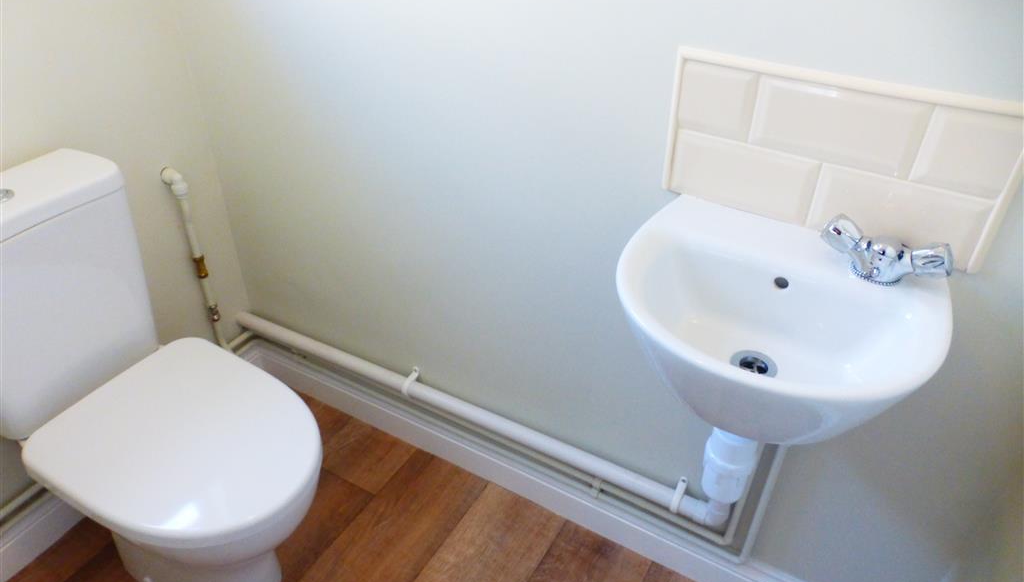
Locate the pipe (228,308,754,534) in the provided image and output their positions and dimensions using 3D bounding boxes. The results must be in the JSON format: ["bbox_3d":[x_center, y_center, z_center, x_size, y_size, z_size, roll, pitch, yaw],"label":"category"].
[{"bbox_3d":[-0.148,0.248,1.588,1.265,0.085,0.044,19,39,24],"label":"pipe"}]

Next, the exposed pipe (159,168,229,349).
[{"bbox_3d":[-0.720,-0.050,1.645,0.050,0.509,0.038,19,39,24],"label":"exposed pipe"}]

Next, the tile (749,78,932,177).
[{"bbox_3d":[0.408,-0.208,0.900,0.200,0.100,0.010,19,39,24],"label":"tile"}]

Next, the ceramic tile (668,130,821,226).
[{"bbox_3d":[0.323,-0.160,1.001,0.200,0.100,0.010,19,39,24],"label":"ceramic tile"}]

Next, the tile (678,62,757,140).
[{"bbox_3d":[0.279,-0.255,0.964,0.100,0.100,0.010,19,39,24],"label":"tile"}]

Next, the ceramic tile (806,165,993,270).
[{"bbox_3d":[0.494,-0.097,0.915,0.200,0.100,0.010,19,39,24],"label":"ceramic tile"}]

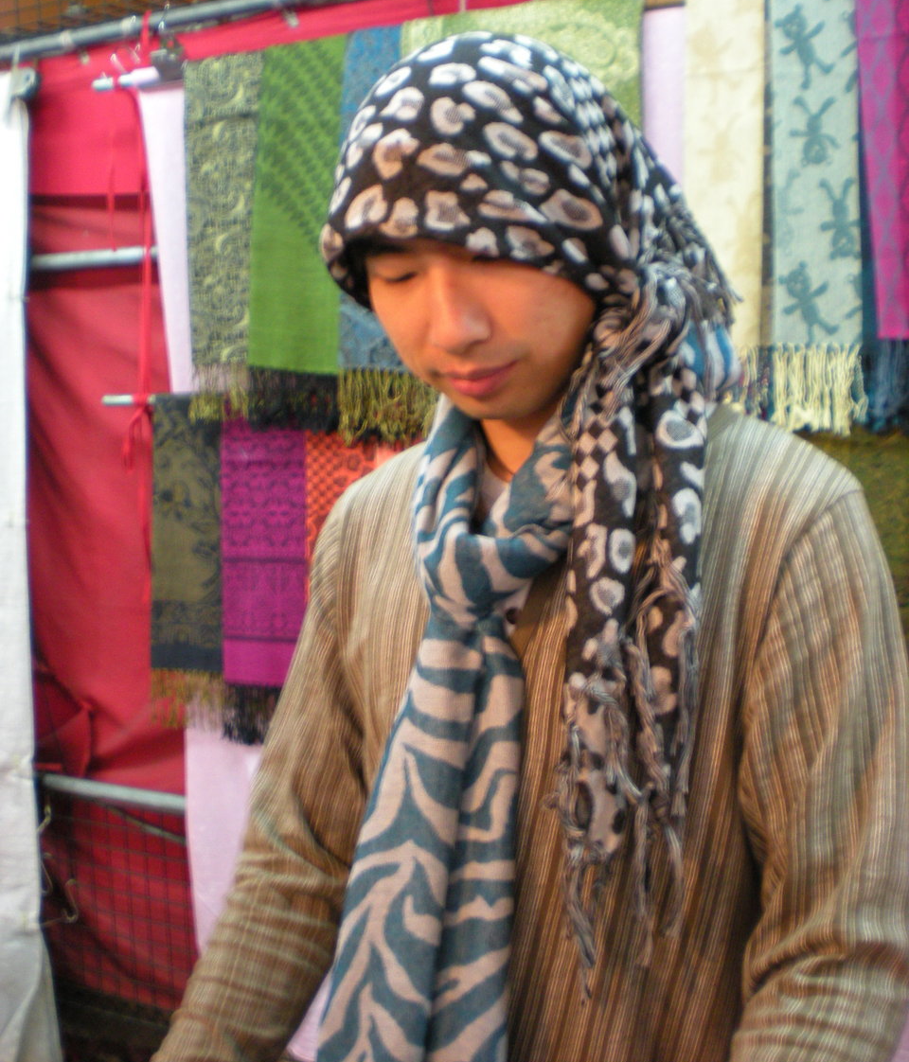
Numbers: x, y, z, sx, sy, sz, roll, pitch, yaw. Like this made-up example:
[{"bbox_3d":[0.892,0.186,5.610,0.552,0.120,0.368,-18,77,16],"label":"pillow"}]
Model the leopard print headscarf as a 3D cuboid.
[{"bbox_3d":[0.048,-0.030,0.970,0.270,0.680,0.250,0,0,25],"label":"leopard print headscarf"}]

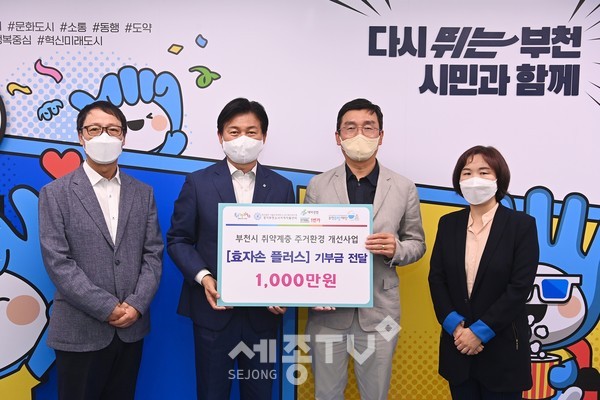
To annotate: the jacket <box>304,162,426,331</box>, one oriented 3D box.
[{"bbox_3d":[0.259,0.183,2.260,0.490,0.680,0.320,0,2,3],"label":"jacket"}]

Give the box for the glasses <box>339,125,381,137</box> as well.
[{"bbox_3d":[0.232,-0.267,2.190,0.148,0.045,0.135,0,4,4],"label":"glasses"}]

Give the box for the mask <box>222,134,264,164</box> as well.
[{"bbox_3d":[-0.215,-0.193,2.160,0.150,0.112,0.090,0,4,-6],"label":"mask"}]

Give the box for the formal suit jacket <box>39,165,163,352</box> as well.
[{"bbox_3d":[-0.773,0.222,2.190,0.465,0.705,0.290,-3,5,-31],"label":"formal suit jacket"}]

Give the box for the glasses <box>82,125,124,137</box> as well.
[{"bbox_3d":[-0.739,-0.259,2.130,0.146,0.045,0.135,-2,5,-23],"label":"glasses"}]

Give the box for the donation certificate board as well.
[{"bbox_3d":[-0.016,0.208,2.120,0.582,0.385,0.010,0,-1,-1],"label":"donation certificate board"}]

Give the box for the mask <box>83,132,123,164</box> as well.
[{"bbox_3d":[-0.730,-0.189,2.100,0.146,0.112,0.090,-2,5,-23],"label":"mask"}]

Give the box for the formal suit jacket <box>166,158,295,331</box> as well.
[{"bbox_3d":[-0.274,0.174,2.270,0.490,0.680,0.320,-1,4,-13],"label":"formal suit jacket"}]

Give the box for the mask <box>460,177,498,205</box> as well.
[{"bbox_3d":[0.673,-0.036,2.130,0.138,0.106,0.088,2,5,22],"label":"mask"}]

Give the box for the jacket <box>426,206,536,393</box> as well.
[{"bbox_3d":[0.714,0.374,2.210,0.410,0.715,0.280,3,5,31],"label":"jacket"}]

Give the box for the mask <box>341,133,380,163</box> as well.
[{"bbox_3d":[0.232,-0.199,2.170,0.147,0.112,0.090,0,4,4],"label":"mask"}]

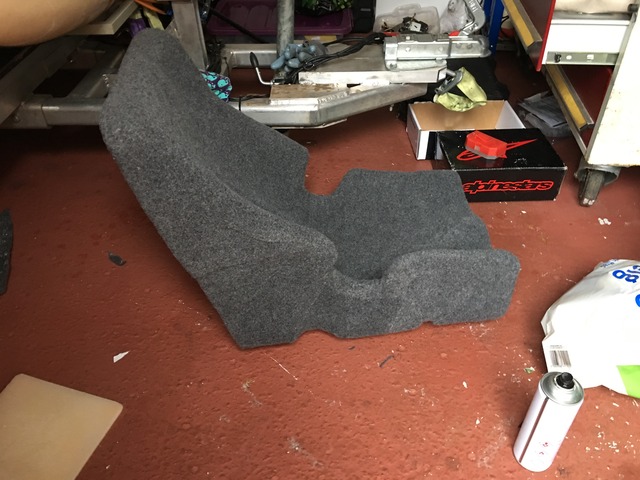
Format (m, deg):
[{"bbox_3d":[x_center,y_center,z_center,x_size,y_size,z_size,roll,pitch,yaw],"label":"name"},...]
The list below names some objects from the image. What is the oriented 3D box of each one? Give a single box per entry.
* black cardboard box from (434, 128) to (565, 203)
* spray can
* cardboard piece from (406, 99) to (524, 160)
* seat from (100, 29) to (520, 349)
[{"bbox_3d":[0.542,-0.233,1.659,0.323,0.112,0.239,-1,39,0],"label":"black cardboard box"},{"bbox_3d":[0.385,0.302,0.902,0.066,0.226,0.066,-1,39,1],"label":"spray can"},{"bbox_3d":[0.494,-0.381,1.851,0.342,0.107,0.209,-2,39,-1],"label":"cardboard piece"},{"bbox_3d":[0.020,-0.141,1.167,0.784,0.597,0.440,-6,39,-6],"label":"seat"}]

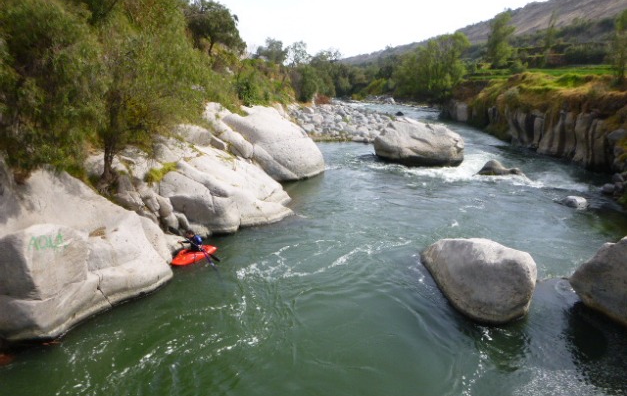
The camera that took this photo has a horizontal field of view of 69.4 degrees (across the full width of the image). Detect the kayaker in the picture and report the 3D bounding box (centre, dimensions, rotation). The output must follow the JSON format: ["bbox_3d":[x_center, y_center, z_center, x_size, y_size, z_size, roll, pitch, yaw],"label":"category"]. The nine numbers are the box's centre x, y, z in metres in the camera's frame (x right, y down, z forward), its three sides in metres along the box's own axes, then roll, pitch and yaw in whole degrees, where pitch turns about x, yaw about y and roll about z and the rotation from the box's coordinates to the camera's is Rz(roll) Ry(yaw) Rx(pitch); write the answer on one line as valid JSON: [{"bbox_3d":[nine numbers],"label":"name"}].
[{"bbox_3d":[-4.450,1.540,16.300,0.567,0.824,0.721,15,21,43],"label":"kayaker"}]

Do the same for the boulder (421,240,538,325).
[{"bbox_3d":[4.995,2.372,14.072,2.575,1.545,4.017,-4,16,-14],"label":"boulder"}]

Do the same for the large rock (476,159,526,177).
[{"bbox_3d":[12.360,-1.955,30.348,2.884,0.978,1.648,0,16,0],"label":"large rock"}]

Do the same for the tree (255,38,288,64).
[{"bbox_3d":[-6.231,-21.427,66.741,5.047,4.326,4.738,0,16,0],"label":"tree"}]

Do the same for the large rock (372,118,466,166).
[{"bbox_3d":[7.931,-4.250,34.094,5.974,3.090,4.738,0,16,0],"label":"large rock"}]

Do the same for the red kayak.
[{"bbox_3d":[-4.305,2.106,16.457,0.639,0.371,1.978,15,21,43],"label":"red kayak"}]

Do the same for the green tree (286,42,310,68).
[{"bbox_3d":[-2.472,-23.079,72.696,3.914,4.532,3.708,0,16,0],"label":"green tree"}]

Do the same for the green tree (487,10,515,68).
[{"bbox_3d":[36.050,-30.510,87.738,4.738,10.197,4.738,0,16,0],"label":"green tree"}]

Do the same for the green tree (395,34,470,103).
[{"bbox_3d":[21.836,-24.496,85.130,13.184,12.360,10.815,0,16,0],"label":"green tree"}]

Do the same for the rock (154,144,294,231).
[{"bbox_3d":[-3.966,-0.547,21.226,6.180,3.244,4.944,9,18,29],"label":"rock"}]

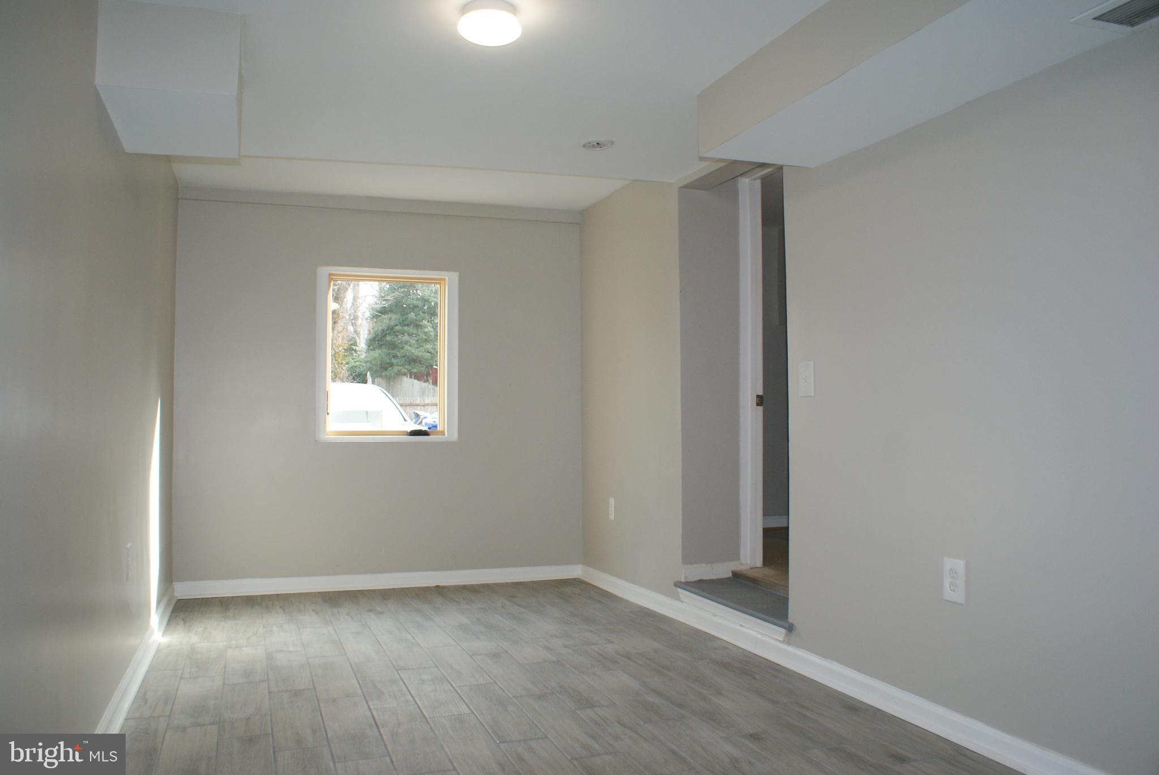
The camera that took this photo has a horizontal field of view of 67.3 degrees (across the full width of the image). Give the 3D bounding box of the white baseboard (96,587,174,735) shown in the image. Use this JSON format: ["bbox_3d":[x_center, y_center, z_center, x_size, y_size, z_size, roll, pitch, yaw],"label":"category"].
[{"bbox_3d":[-1.742,1.050,3.510,0.024,0.088,2.553,1,-3,-21],"label":"white baseboard"}]

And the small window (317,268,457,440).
[{"bbox_3d":[-1.123,-0.188,5.116,0.810,1.010,0.090,1,-3,-15],"label":"small window"}]

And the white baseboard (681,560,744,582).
[{"bbox_3d":[0.645,0.885,4.187,0.337,0.080,0.020,1,-3,-21],"label":"white baseboard"}]

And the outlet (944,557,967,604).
[{"bbox_3d":[1.112,0.576,2.585,0.010,0.125,0.082,1,-3,-21],"label":"outlet"}]

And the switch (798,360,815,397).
[{"bbox_3d":[0.854,-0.031,3.287,0.010,0.128,0.083,1,-3,-21],"label":"switch"}]

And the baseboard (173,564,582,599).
[{"bbox_3d":[-1.089,1.114,5.026,2.290,0.087,0.022,1,-3,-15],"label":"baseboard"}]

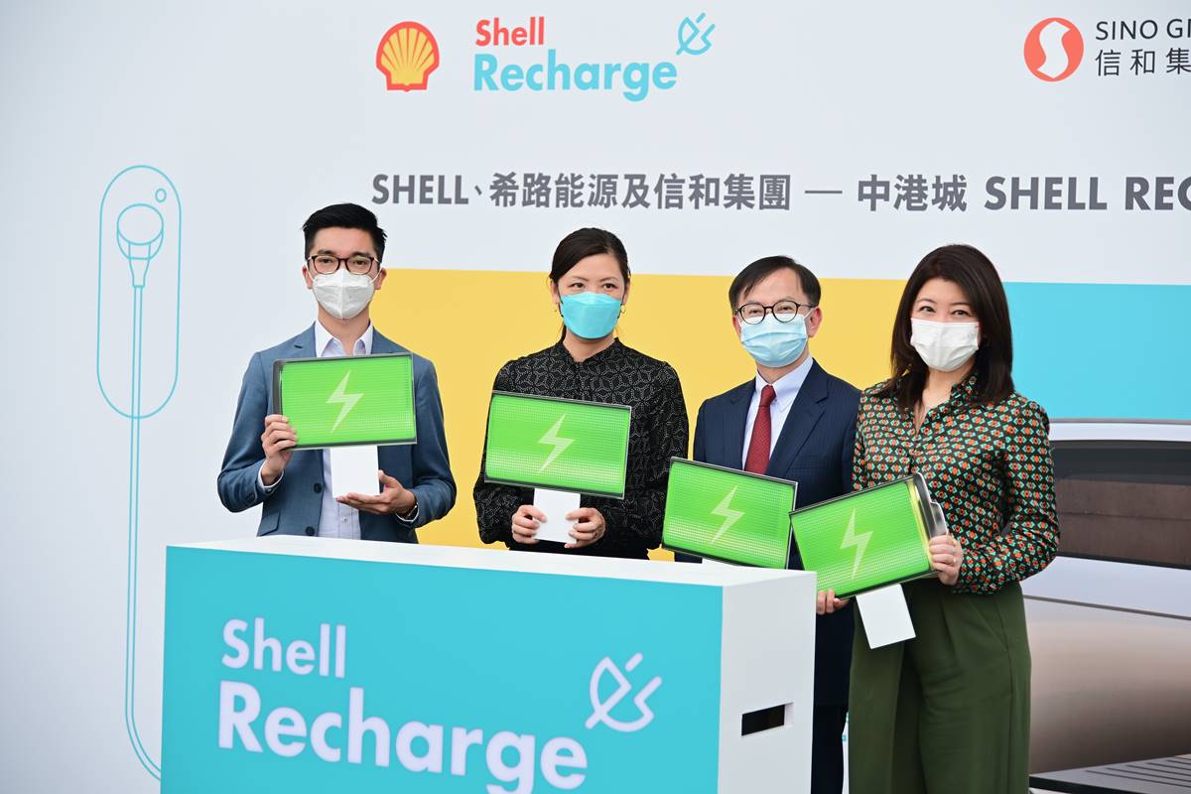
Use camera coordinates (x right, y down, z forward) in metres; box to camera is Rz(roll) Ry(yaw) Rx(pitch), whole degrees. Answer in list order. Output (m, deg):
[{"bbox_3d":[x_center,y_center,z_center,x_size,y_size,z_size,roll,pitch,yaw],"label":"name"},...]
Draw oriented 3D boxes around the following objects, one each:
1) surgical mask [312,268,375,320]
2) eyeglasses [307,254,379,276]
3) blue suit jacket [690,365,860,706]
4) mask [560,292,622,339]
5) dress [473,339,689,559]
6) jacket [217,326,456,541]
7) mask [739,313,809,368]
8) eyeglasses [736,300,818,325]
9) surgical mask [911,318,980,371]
[{"bbox_3d":[-0.536,-0.218,5.980,0.133,0.109,0.085,2,1,-3],"label":"surgical mask"},{"bbox_3d":[-0.540,-0.281,6.010,0.147,0.045,0.140,2,-3,-3],"label":"eyeglasses"},{"bbox_3d":[0.387,0.280,5.820,0.480,0.720,0.310,2,1,22],"label":"blue suit jacket"},{"bbox_3d":[-0.009,-0.170,5.920,0.126,0.102,0.085,1,1,-1],"label":"mask"},{"bbox_3d":[-0.043,0.385,5.950,0.455,1.020,0.320,2,1,13],"label":"dress"},{"bbox_3d":[-0.556,0.205,6.000,0.500,0.720,0.340,1,1,-2],"label":"jacket"},{"bbox_3d":[0.366,-0.117,5.780,0.132,0.112,0.085,-4,1,14],"label":"mask"},{"bbox_3d":[0.373,-0.176,5.810,0.142,0.046,0.140,-4,1,16],"label":"eyeglasses"},{"bbox_3d":[0.688,-0.102,5.530,0.130,0.104,0.085,6,1,7],"label":"surgical mask"}]

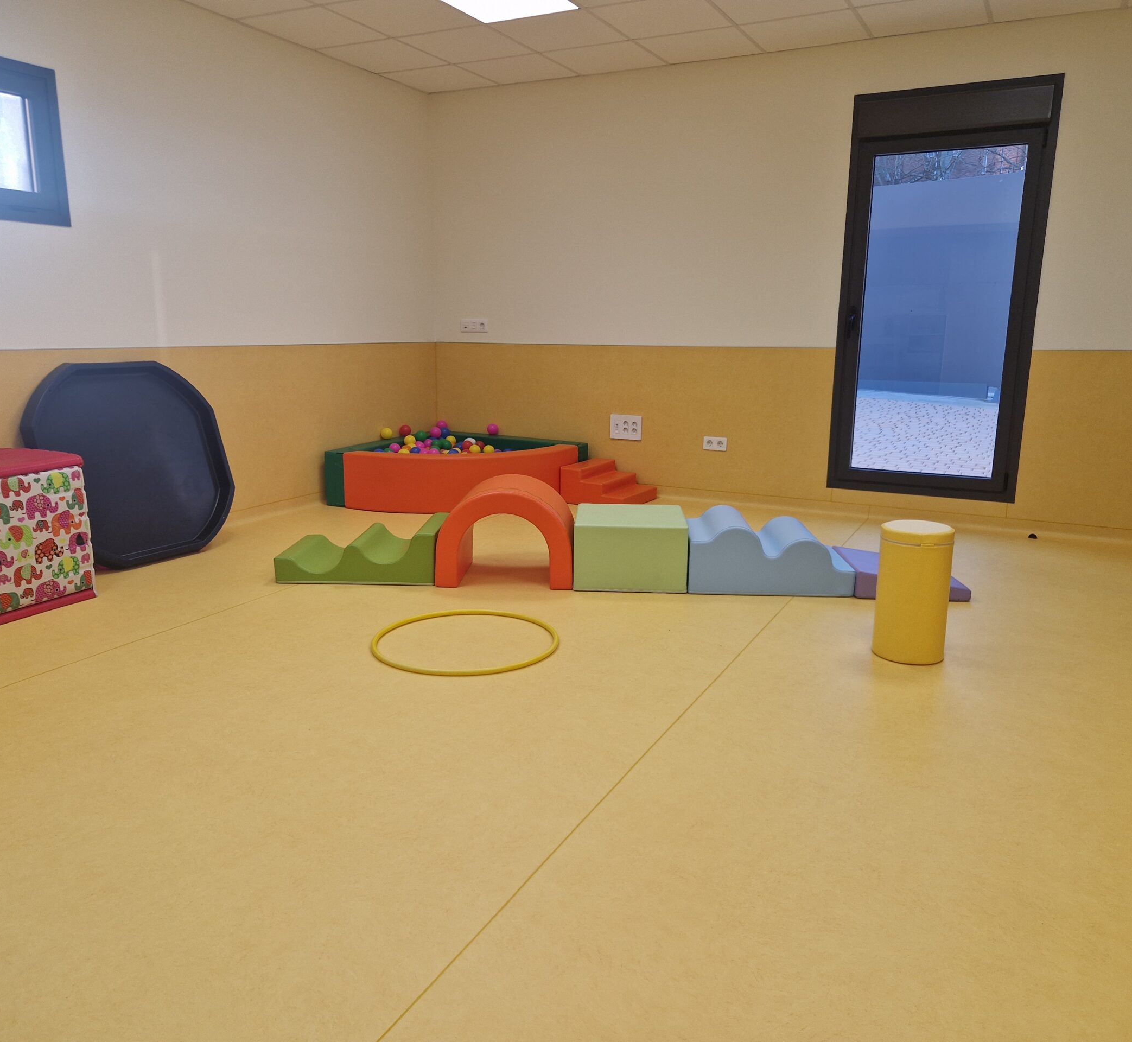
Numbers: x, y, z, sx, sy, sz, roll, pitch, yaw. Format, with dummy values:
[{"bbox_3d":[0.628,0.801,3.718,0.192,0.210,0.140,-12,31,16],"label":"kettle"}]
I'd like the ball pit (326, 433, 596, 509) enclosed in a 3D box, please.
[{"bbox_3d":[-0.670,-0.313,6.079,1.260,0.350,1.270,7,13,27],"label":"ball pit"}]

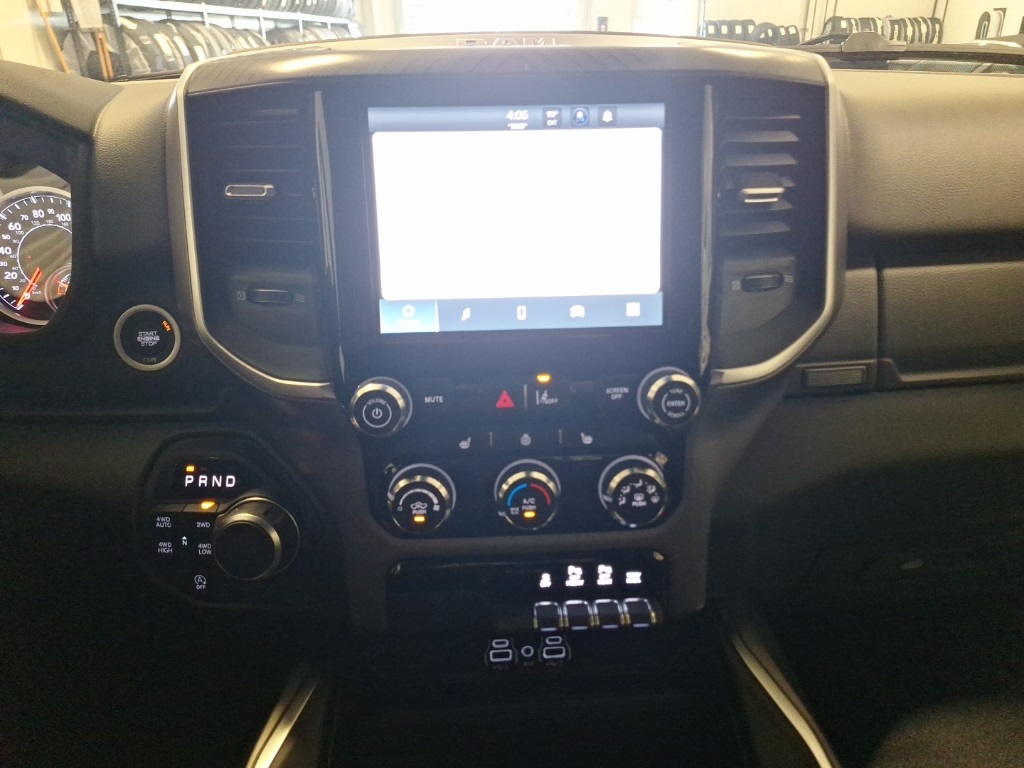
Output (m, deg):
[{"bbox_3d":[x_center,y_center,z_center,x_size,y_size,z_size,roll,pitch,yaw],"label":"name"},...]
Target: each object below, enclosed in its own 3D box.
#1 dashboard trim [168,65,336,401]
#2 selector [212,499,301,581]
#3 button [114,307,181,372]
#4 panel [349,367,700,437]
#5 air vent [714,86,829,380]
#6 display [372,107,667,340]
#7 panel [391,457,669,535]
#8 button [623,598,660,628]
[{"bbox_3d":[-0.149,-0.088,0.421,0.100,0.190,0.042,0,9,10],"label":"dashboard trim"},{"bbox_3d":[-0.173,0.105,0.456,0.052,0.052,0.027,-2,9,-3],"label":"selector"},{"bbox_3d":[-0.243,-0.032,0.459,0.043,0.043,0.015,-2,9,-3],"label":"button"},{"bbox_3d":[0.008,0.008,0.410,0.204,0.041,0.024,-2,9,-3],"label":"panel"},{"bbox_3d":[0.156,-0.096,0.434,0.090,0.173,0.030,-4,10,-16],"label":"air vent"},{"bbox_3d":[0.005,-0.097,0.407,0.171,0.129,0.015,-2,9,-3],"label":"display"},{"bbox_3d":[0.010,0.069,0.418,0.172,0.044,0.024,-2,9,-3],"label":"panel"},{"bbox_3d":[0.081,0.144,0.435,0.022,0.020,0.015,-2,9,-3],"label":"button"}]

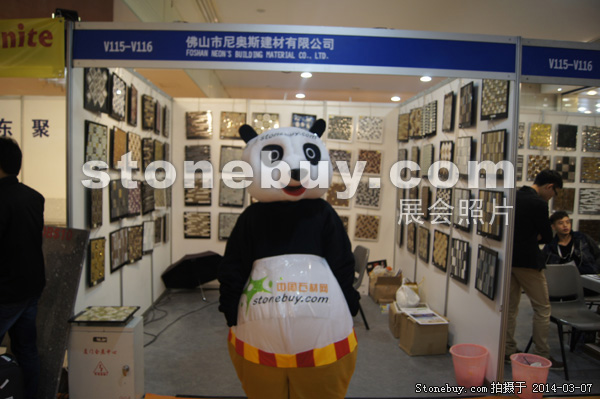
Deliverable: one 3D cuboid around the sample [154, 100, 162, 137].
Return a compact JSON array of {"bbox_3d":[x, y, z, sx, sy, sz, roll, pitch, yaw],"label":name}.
[{"bbox_3d":[-1.597,-0.909,5.050,0.022,0.357,0.337,1,3,-11],"label":"sample"}]

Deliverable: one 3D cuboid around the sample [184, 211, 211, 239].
[{"bbox_3d":[-1.367,0.347,6.014,0.343,0.360,0.025,1,3,-3],"label":"sample"}]

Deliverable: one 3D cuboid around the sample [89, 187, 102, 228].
[{"bbox_3d":[-1.470,0.036,3.230,0.028,0.332,0.335,1,3,-12],"label":"sample"}]

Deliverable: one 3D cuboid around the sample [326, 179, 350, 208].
[{"bbox_3d":[0.505,-0.063,5.965,0.315,0.352,0.028,1,3,-4],"label":"sample"}]

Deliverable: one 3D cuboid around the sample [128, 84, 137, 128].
[{"bbox_3d":[-1.519,-0.854,4.086,0.035,0.350,0.325,1,3,-11],"label":"sample"}]

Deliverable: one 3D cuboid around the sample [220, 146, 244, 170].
[{"bbox_3d":[-0.874,-0.520,5.853,0.338,0.357,0.028,1,3,-4],"label":"sample"}]

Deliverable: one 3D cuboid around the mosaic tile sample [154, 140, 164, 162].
[{"bbox_3d":[-1.579,-0.486,5.047,0.026,0.342,0.340,1,4,-3],"label":"mosaic tile sample"}]

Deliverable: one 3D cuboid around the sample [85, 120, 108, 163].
[{"bbox_3d":[-1.480,-0.384,3.288,0.026,0.342,0.340,1,4,-3],"label":"sample"}]

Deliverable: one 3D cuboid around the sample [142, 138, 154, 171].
[{"bbox_3d":[-1.582,-0.467,4.696,0.030,0.345,0.335,1,3,-3],"label":"sample"}]

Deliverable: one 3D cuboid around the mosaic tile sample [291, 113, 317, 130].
[{"bbox_3d":[0.059,-0.950,6.018,0.330,0.358,0.025,1,3,-3],"label":"mosaic tile sample"}]

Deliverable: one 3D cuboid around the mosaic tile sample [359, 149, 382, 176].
[{"bbox_3d":[0.923,-0.489,5.965,0.325,0.355,0.028,1,3,-4],"label":"mosaic tile sample"}]

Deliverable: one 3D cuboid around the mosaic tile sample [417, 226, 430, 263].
[{"bbox_3d":[1.355,0.482,4.871,0.025,0.357,0.338,1,3,-3],"label":"mosaic tile sample"}]

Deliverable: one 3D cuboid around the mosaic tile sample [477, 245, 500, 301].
[{"bbox_3d":[1.412,0.541,3.383,0.022,0.347,0.343,3,3,1],"label":"mosaic tile sample"}]

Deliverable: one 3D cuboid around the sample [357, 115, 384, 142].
[{"bbox_3d":[0.947,-0.938,6.067,0.345,0.357,0.025,1,3,-3],"label":"sample"}]

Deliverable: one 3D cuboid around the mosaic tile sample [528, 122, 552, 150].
[{"bbox_3d":[3.302,-0.866,6.199,0.325,0.358,0.025,1,3,-3],"label":"mosaic tile sample"}]

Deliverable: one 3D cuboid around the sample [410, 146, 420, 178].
[{"bbox_3d":[1.335,-0.423,5.170,0.030,0.345,0.335,1,3,-3],"label":"sample"}]

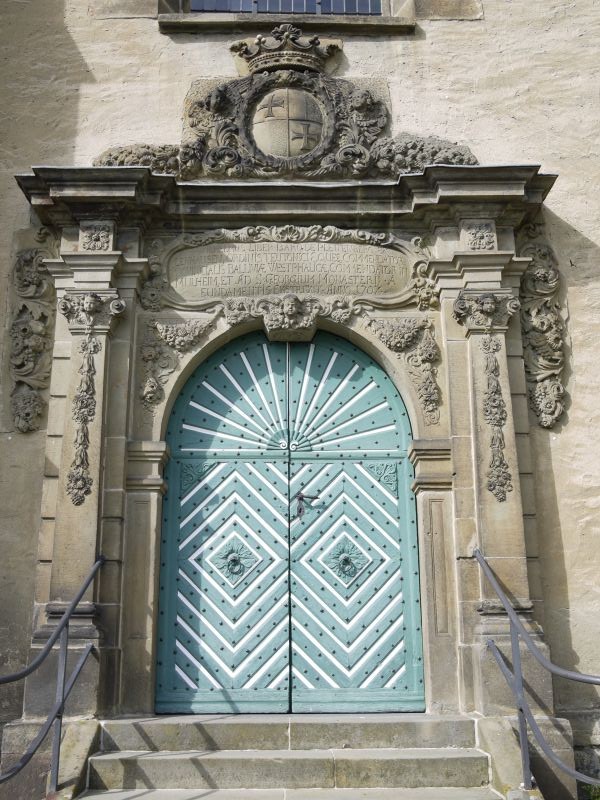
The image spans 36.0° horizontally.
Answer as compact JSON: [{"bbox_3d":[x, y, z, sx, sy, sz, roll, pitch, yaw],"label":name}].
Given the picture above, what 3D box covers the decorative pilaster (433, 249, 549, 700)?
[{"bbox_3d":[1.220,0.462,6.040,0.580,2.997,0.360,0,-16,-1],"label":"decorative pilaster"}]

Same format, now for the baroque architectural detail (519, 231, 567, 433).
[{"bbox_3d":[1.670,-0.523,6.421,0.280,1.440,0.180,0,-16,-1],"label":"baroque architectural detail"}]

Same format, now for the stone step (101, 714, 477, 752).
[{"bbox_3d":[-0.066,1.993,5.540,2.137,0.157,0.550,0,-16,-1],"label":"stone step"}]

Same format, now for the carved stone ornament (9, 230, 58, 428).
[{"bbox_3d":[-1.822,-0.491,6.371,0.280,1.427,0.180,0,-16,-1],"label":"carved stone ornament"}]

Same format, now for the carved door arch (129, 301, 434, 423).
[{"bbox_3d":[-0.066,-0.254,6.396,2.035,0.811,0.200,0,-16,-1],"label":"carved door arch"}]

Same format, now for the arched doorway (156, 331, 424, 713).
[{"bbox_3d":[-0.072,0.756,6.378,1.733,2.635,0.120,0,-16,-1],"label":"arched doorway"}]

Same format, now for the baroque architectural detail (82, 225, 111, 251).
[{"bbox_3d":[-1.410,-1.114,6.377,0.181,0.172,0.080,0,-16,-1],"label":"baroque architectural detail"}]

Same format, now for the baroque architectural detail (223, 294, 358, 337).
[{"bbox_3d":[-0.066,-0.582,6.386,0.918,0.213,0.240,0,-16,-1],"label":"baroque architectural detail"}]

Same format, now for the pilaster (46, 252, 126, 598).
[{"bbox_3d":[-1.418,0.128,6.063,0.430,2.333,0.250,0,-16,-1],"label":"pilaster"}]

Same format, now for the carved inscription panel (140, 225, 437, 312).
[{"bbox_3d":[-0.081,-0.930,6.527,2.045,0.612,0.120,0,-16,-1],"label":"carved inscription panel"}]

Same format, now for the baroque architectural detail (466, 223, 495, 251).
[{"bbox_3d":[1.251,-1.134,6.414,0.168,0.173,0.080,0,-16,-1],"label":"baroque architectural detail"}]

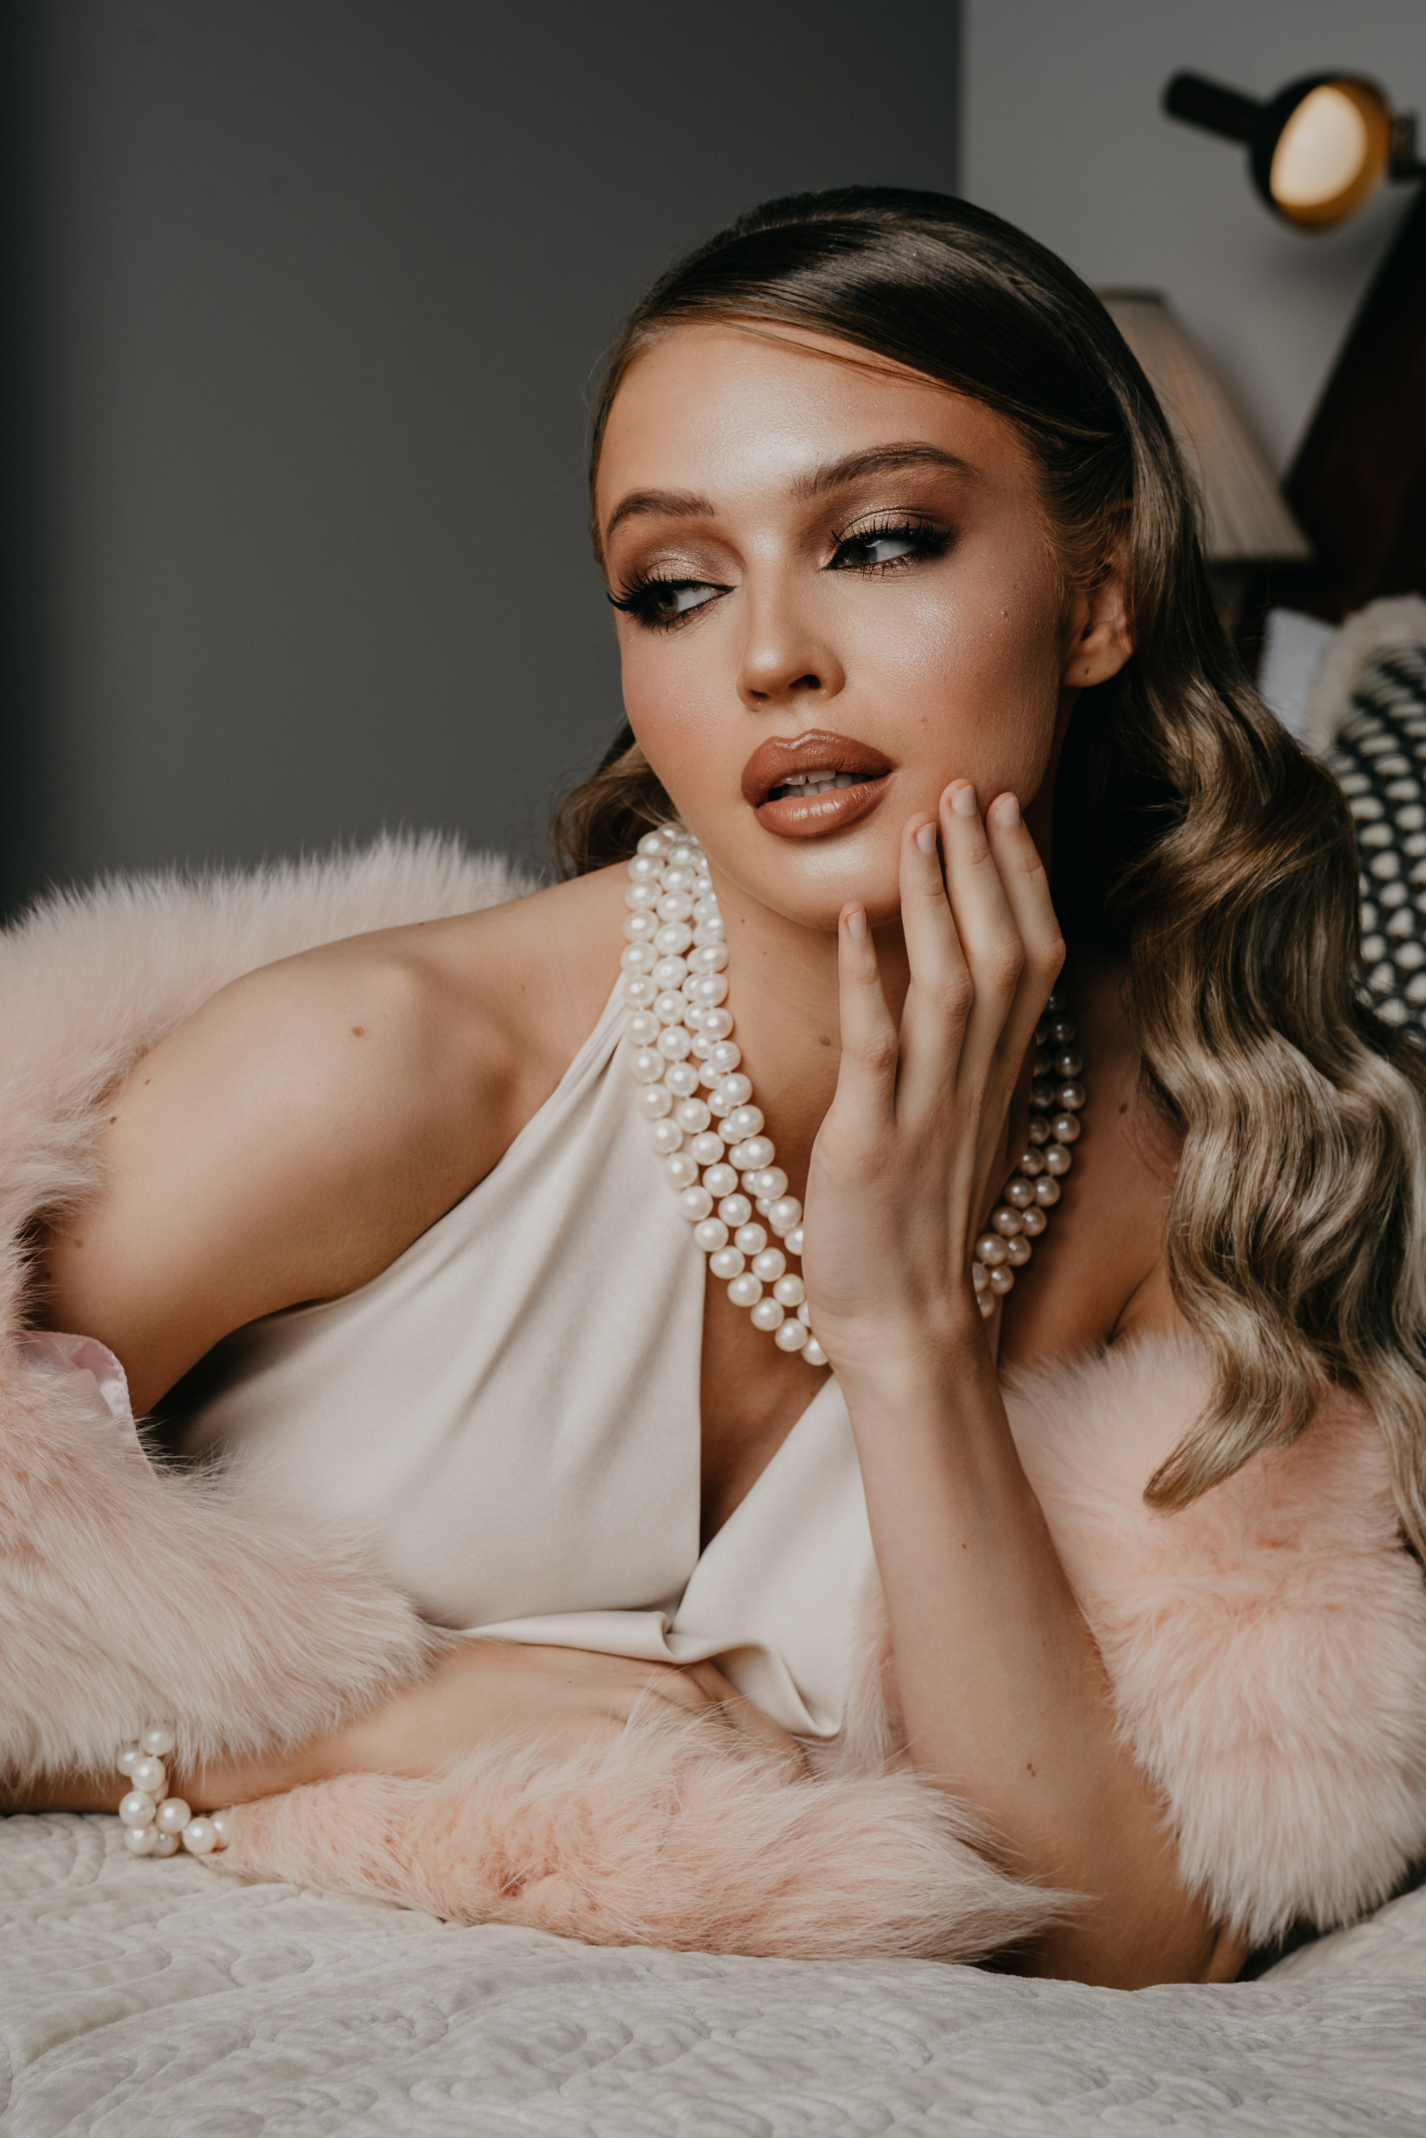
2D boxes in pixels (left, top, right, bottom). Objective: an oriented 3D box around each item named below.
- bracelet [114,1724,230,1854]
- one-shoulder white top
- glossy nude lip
[{"bbox_3d":[-0.157,0.210,1.220,0.043,0.046,0.058,0,5,0],"label":"bracelet"},{"bbox_3d":[-0.049,0.095,1.340,0.260,0.240,0.190,6,17,-9],"label":"one-shoulder white top"},{"bbox_3d":[0.031,-0.084,1.225,0.048,0.029,0.020,-16,-9,23],"label":"glossy nude lip"}]

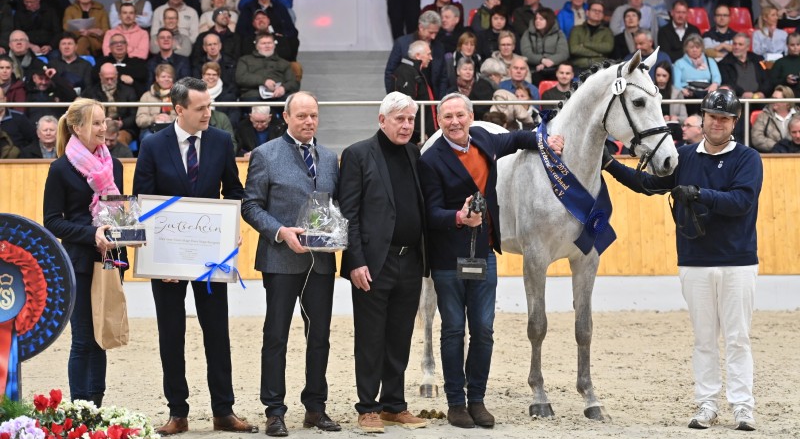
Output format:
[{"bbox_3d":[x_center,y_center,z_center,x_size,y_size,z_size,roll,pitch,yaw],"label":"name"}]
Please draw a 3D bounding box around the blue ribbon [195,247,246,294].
[{"bbox_3d":[-0.924,0.262,10.860,0.260,0.235,0.060,3,1,-3],"label":"blue ribbon"}]

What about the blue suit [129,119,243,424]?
[{"bbox_3d":[-1.105,0.272,11.030,0.580,1.550,0.380,0,1,-6],"label":"blue suit"}]

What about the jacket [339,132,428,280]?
[{"bbox_3d":[-0.077,-0.079,11.150,0.500,0.790,0.310,0,1,-22],"label":"jacket"}]

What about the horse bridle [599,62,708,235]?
[{"bbox_3d":[1.357,-0.375,11.300,0.520,0.930,0.280,1,1,30],"label":"horse bridle"}]

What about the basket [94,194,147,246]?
[{"bbox_3d":[-1.454,0.000,10.980,0.260,0.270,0.200,0,1,-14],"label":"basket"}]

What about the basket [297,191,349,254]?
[{"bbox_3d":[-0.395,0.010,10.750,0.260,0.300,0.210,0,1,-9],"label":"basket"}]

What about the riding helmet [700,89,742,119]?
[{"bbox_3d":[1.706,-0.613,11.200,0.220,0.165,0.270,0,1,9],"label":"riding helmet"}]

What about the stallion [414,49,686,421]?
[{"bbox_3d":[0.740,0.085,12.050,0.660,2.000,2.280,-1,1,-30],"label":"stallion"}]

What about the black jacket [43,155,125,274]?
[{"bbox_3d":[-1.679,-0.027,11.230,0.430,0.640,0.340,-1,1,-34],"label":"black jacket"}]

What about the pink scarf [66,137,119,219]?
[{"bbox_3d":[-1.625,-0.227,11.150,0.260,0.430,0.250,-1,1,-34],"label":"pink scarf"}]

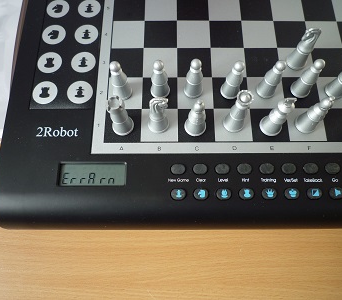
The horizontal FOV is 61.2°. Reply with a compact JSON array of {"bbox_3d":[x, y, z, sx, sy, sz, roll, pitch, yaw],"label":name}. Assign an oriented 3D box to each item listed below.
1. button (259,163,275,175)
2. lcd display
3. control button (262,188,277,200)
[{"bbox_3d":[0.070,0.014,0.210,0.011,0.003,0.008,0,72,-1],"label":"button"},{"bbox_3d":[-0.057,0.018,0.210,0.049,0.004,0.017,0,72,-1],"label":"lcd display"},{"bbox_3d":[0.072,0.032,0.212,0.011,0.003,0.008,0,72,0],"label":"control button"}]

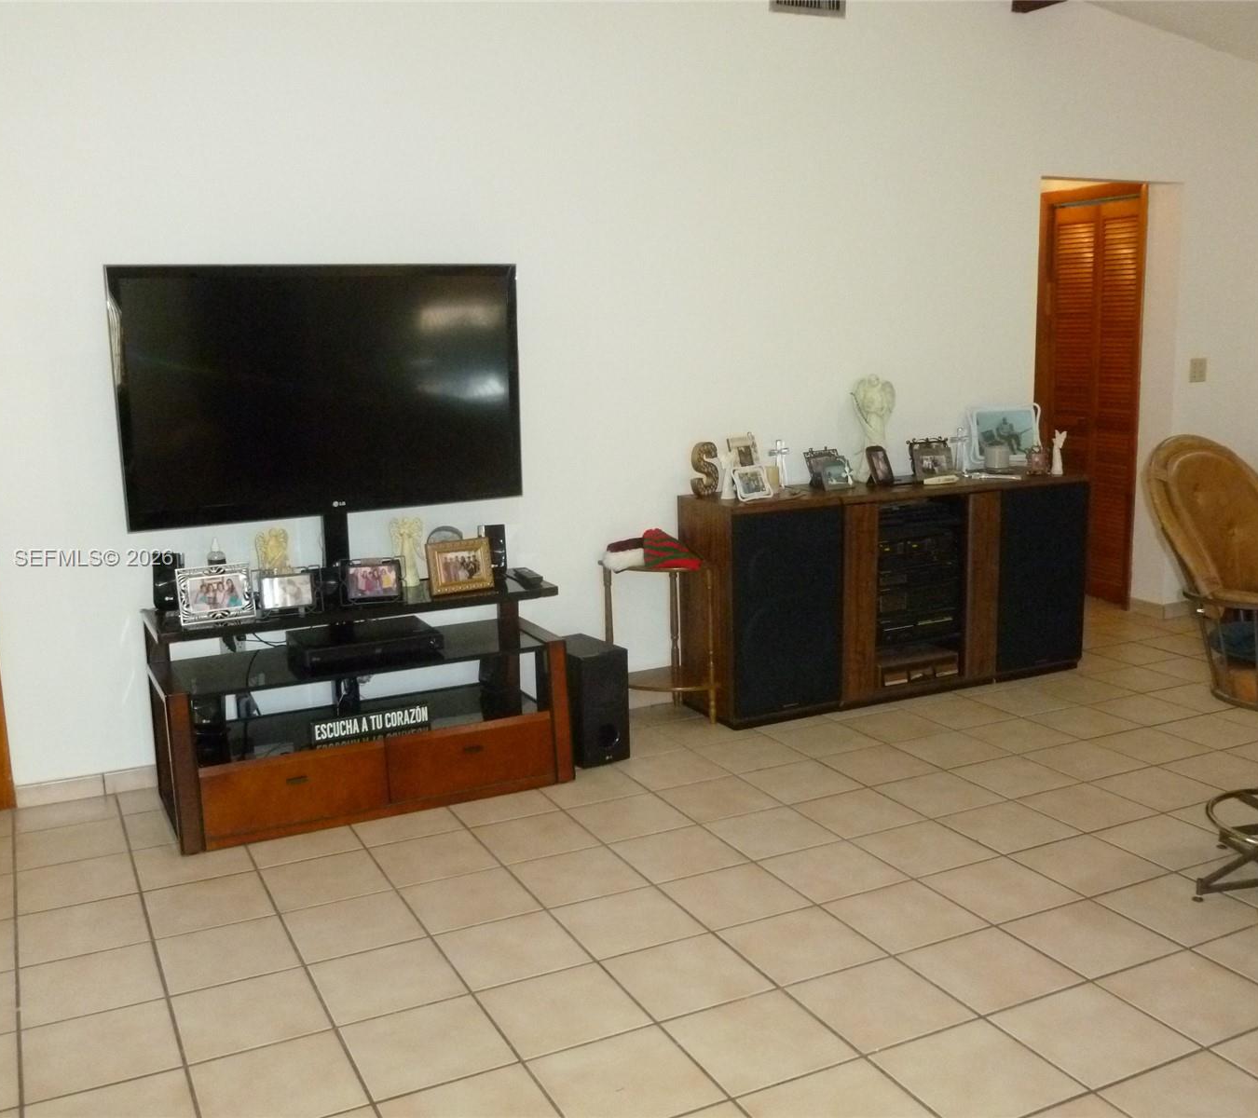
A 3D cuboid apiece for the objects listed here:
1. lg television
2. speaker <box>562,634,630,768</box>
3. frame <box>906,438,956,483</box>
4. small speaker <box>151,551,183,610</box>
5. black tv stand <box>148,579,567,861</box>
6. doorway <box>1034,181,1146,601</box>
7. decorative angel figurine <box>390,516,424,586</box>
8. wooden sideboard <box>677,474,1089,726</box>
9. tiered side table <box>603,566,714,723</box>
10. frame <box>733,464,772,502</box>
[{"bbox_3d":[-0.968,-0.541,3.903,1.280,0.785,0.070,-6,12,-25],"label":"lg television"},{"bbox_3d":[-0.164,0.501,4.292,0.187,0.390,0.310,-8,11,-33],"label":"speaker"},{"bbox_3d":[1.299,-0.431,5.209,0.220,0.165,0.085,-7,3,-28],"label":"frame"},{"bbox_3d":[-1.451,0.068,3.803,0.085,0.180,0.080,-3,9,-7],"label":"small speaker"},{"bbox_3d":[-0.871,0.448,3.965,1.250,0.645,0.540,-6,10,-25],"label":"black tv stand"},{"bbox_3d":[2.507,-0.852,6.520,0.120,2.170,0.720,-6,10,-25],"label":"doorway"},{"bbox_3d":[-0.748,-0.027,4.064,0.117,0.240,0.075,-5,10,-19],"label":"decorative angel figurine"},{"bbox_3d":[1.080,0.116,5.034,1.752,0.832,0.450,-6,10,-25],"label":"wooden sideboard"},{"bbox_3d":[0.116,0.324,4.633,0.345,0.610,0.355,-6,10,-25],"label":"tiered side table"},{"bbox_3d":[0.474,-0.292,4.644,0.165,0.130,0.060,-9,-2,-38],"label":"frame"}]

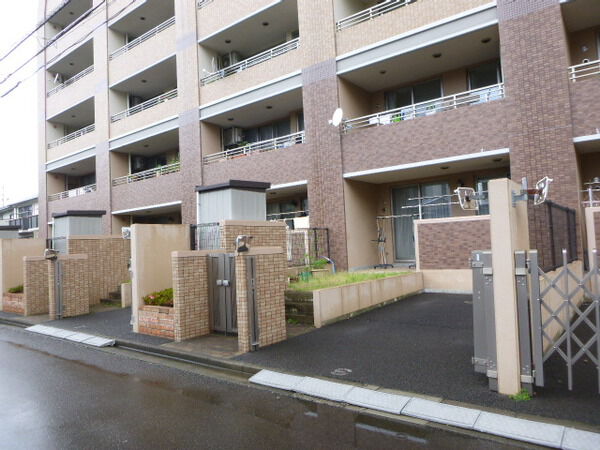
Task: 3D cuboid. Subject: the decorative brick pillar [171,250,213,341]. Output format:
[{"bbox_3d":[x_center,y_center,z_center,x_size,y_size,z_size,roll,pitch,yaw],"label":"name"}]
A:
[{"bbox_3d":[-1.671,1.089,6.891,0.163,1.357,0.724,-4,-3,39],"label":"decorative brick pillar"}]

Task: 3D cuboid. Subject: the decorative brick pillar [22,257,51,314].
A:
[{"bbox_3d":[-6.161,1.426,10.398,0.173,1.367,0.755,-4,-3,39],"label":"decorative brick pillar"}]

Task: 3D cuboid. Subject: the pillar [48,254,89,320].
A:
[{"bbox_3d":[-5.132,1.354,9.678,0.184,1.357,0.816,-4,-3,39],"label":"pillar"}]

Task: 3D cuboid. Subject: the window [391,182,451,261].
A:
[{"bbox_3d":[3.557,-0.066,12.614,1.795,2.244,0.122,-4,-3,39],"label":"window"}]

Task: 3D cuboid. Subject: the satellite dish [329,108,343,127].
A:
[{"bbox_3d":[0.988,-2.918,11.793,0.300,0.480,0.460,-1,-3,-31],"label":"satellite dish"}]

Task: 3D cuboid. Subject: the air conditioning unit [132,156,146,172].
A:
[{"bbox_3d":[-7.683,-2.896,20.743,0.800,0.600,0.300,-4,-3,39],"label":"air conditioning unit"}]

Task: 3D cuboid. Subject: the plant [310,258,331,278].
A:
[{"bbox_3d":[0.468,0.992,9.884,0.377,0.428,0.357,-4,-3,39],"label":"plant"}]

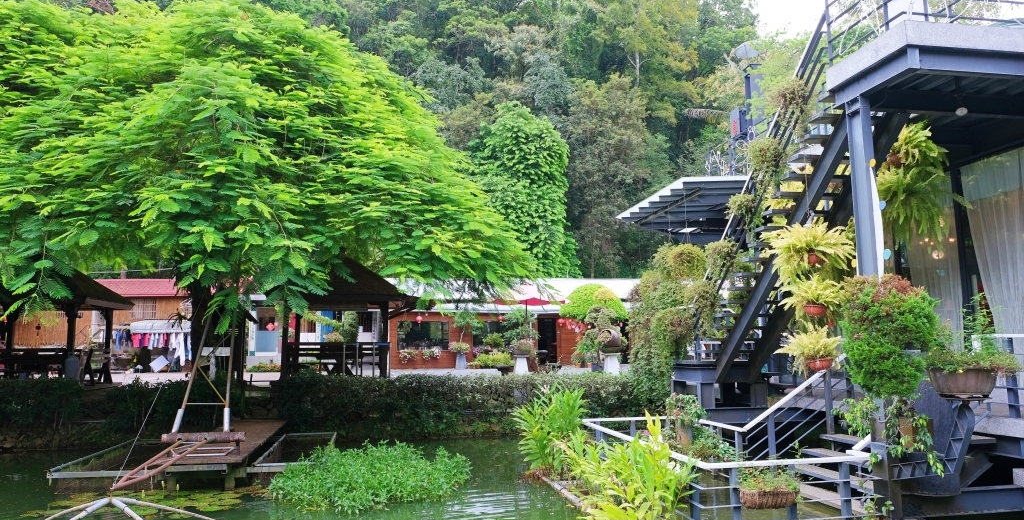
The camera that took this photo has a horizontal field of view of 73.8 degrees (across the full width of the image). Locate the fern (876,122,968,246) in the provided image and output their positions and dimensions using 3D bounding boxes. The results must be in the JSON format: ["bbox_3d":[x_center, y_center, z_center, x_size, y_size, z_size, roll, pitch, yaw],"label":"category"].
[{"bbox_3d":[5.775,-1.076,9.600,1.250,1.700,1.150,0,-7,0],"label":"fern"}]

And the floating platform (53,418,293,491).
[{"bbox_3d":[-6.208,3.812,13.790,2.600,0.480,7.800,1,-8,-13],"label":"floating platform"}]

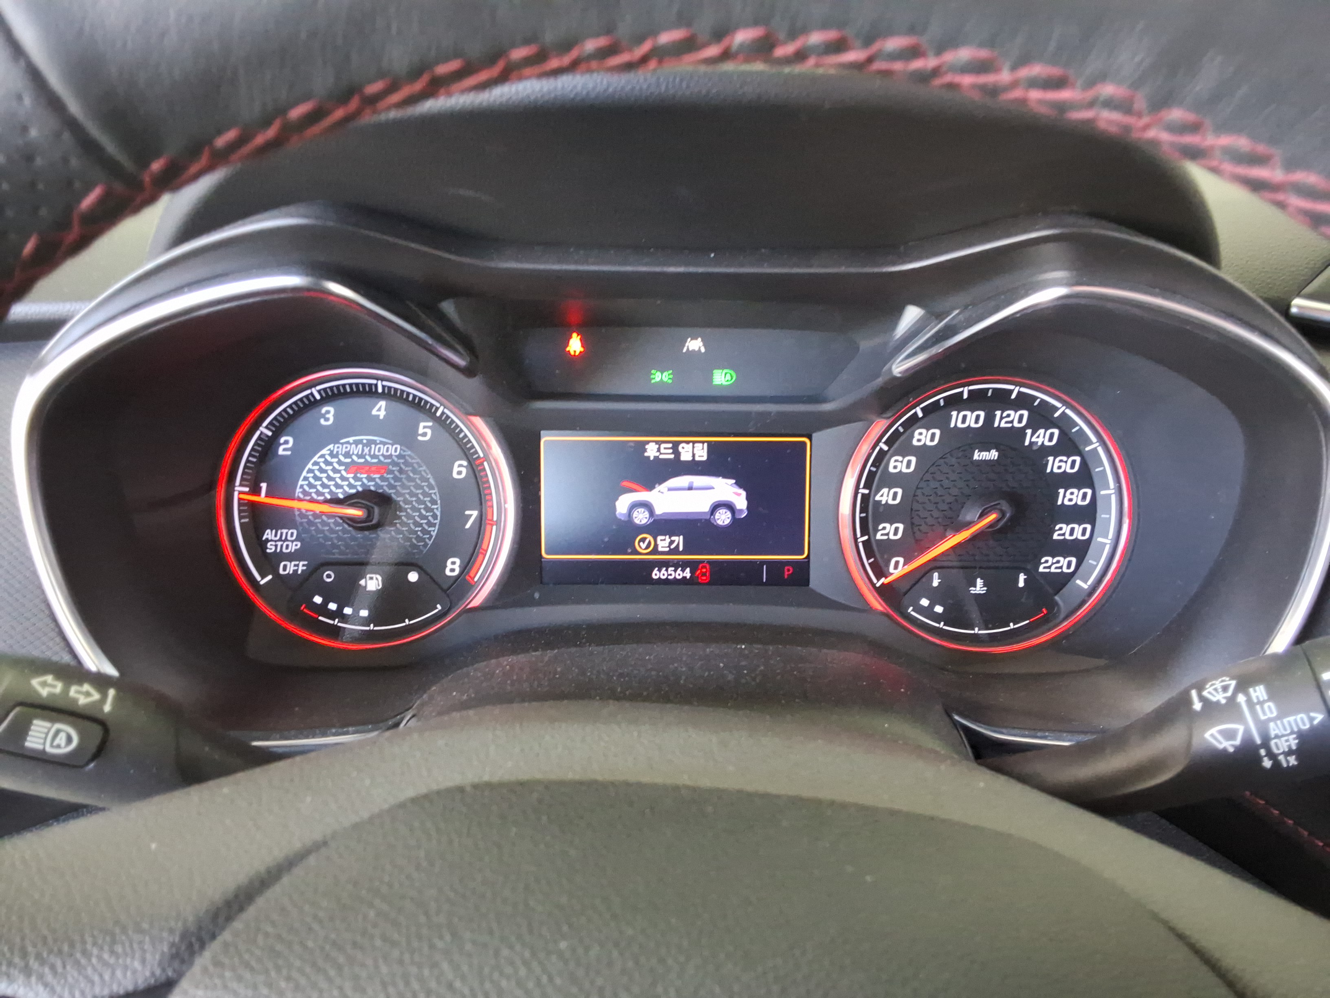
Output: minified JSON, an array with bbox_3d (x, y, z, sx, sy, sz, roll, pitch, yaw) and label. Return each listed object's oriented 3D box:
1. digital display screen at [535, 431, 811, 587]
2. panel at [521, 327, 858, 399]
[{"bbox_3d":[0.004,0.003,0.378,0.094,0.053,0.010,0,7,-1],"label":"digital display screen"},{"bbox_3d":[0.009,-0.048,0.379,0.117,0.025,0.012,0,7,-1],"label":"panel"}]

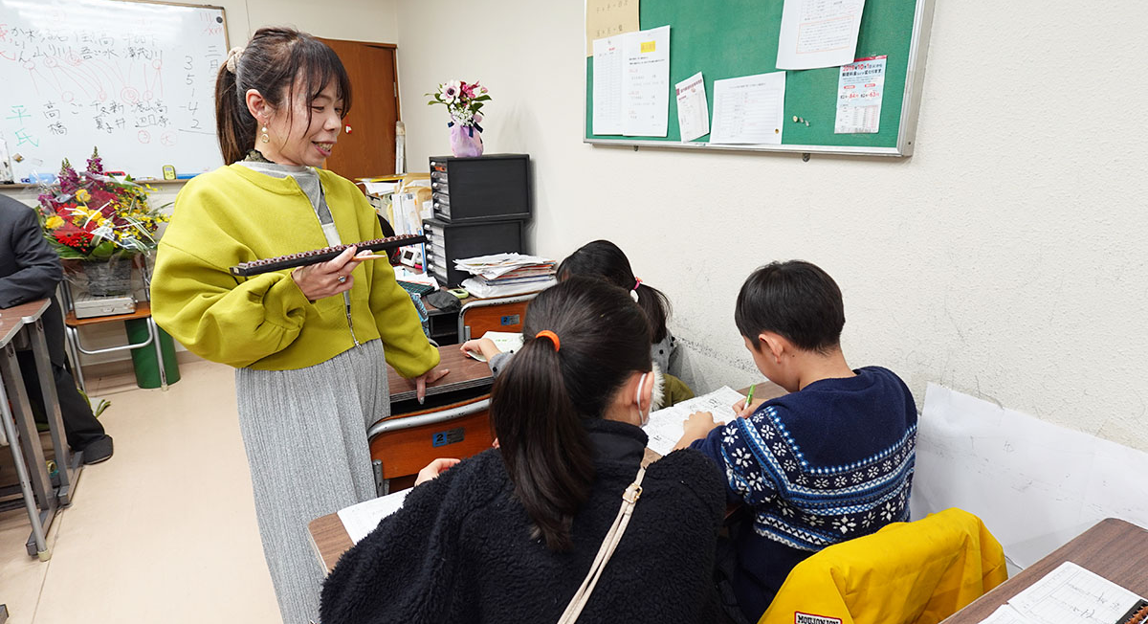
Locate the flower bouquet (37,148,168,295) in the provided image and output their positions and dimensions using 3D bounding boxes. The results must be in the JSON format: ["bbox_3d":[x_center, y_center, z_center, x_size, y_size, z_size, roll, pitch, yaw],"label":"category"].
[{"bbox_3d":[-2.291,-0.442,2.990,0.480,0.690,0.410,-11,20,-32],"label":"flower bouquet"}]

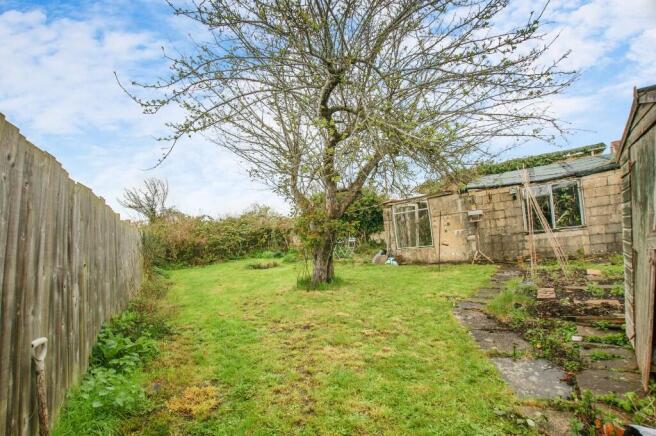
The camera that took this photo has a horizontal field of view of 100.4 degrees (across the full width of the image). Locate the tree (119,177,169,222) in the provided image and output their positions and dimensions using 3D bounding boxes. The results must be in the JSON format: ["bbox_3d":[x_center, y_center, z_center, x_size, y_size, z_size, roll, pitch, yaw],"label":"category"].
[{"bbox_3d":[-10.200,-0.200,15.000,2.600,4.200,2.400,1,-2,-34],"label":"tree"}]

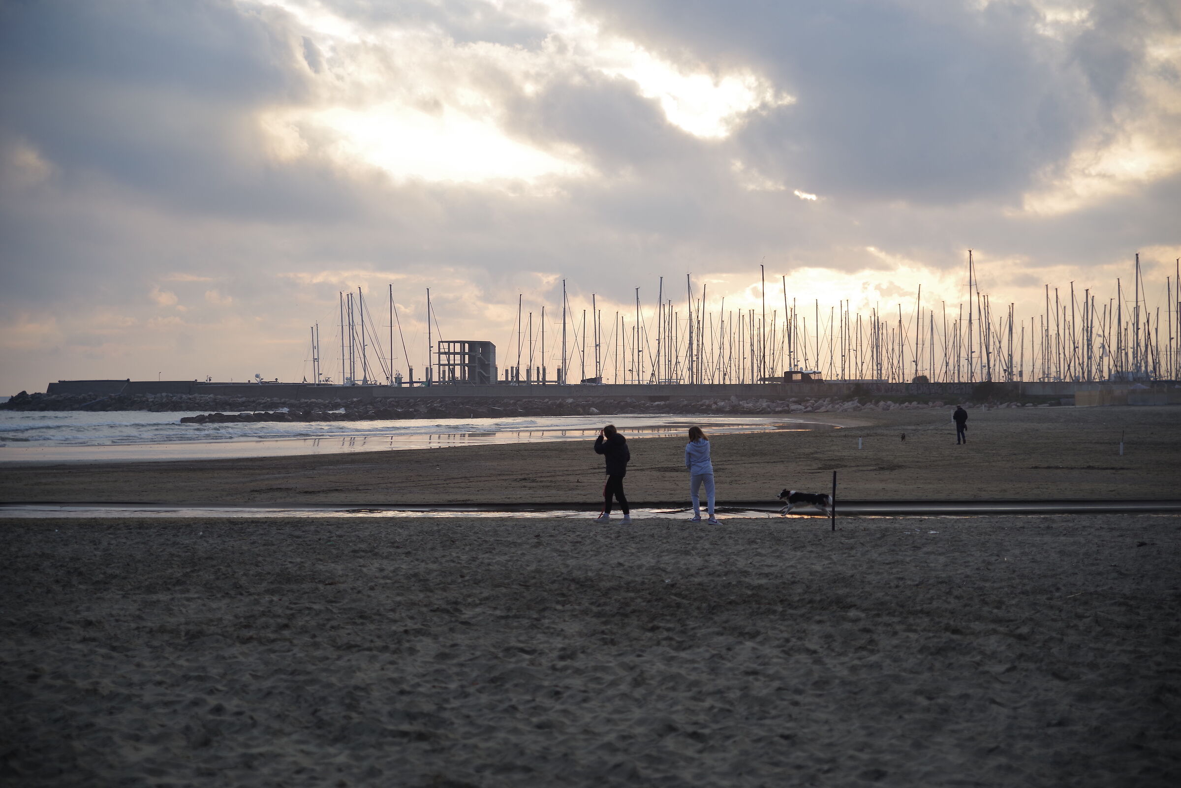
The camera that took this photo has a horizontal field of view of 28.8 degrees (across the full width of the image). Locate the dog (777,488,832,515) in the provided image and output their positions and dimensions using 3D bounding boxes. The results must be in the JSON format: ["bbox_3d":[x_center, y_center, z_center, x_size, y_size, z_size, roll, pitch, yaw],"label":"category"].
[{"bbox_3d":[3.797,1.933,40.600,0.990,0.510,0.280,0,0,3],"label":"dog"}]

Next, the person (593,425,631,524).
[{"bbox_3d":[0.368,1.366,39.000,0.580,1.670,0.550,0,0,34],"label":"person"}]

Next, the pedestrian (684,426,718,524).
[{"bbox_3d":[1.861,1.372,38.600,0.540,1.650,0.450,0,0,-13],"label":"pedestrian"}]

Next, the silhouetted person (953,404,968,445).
[{"bbox_3d":[16.450,1.373,102.000,0.600,1.760,0.450,0,0,-14],"label":"silhouetted person"}]

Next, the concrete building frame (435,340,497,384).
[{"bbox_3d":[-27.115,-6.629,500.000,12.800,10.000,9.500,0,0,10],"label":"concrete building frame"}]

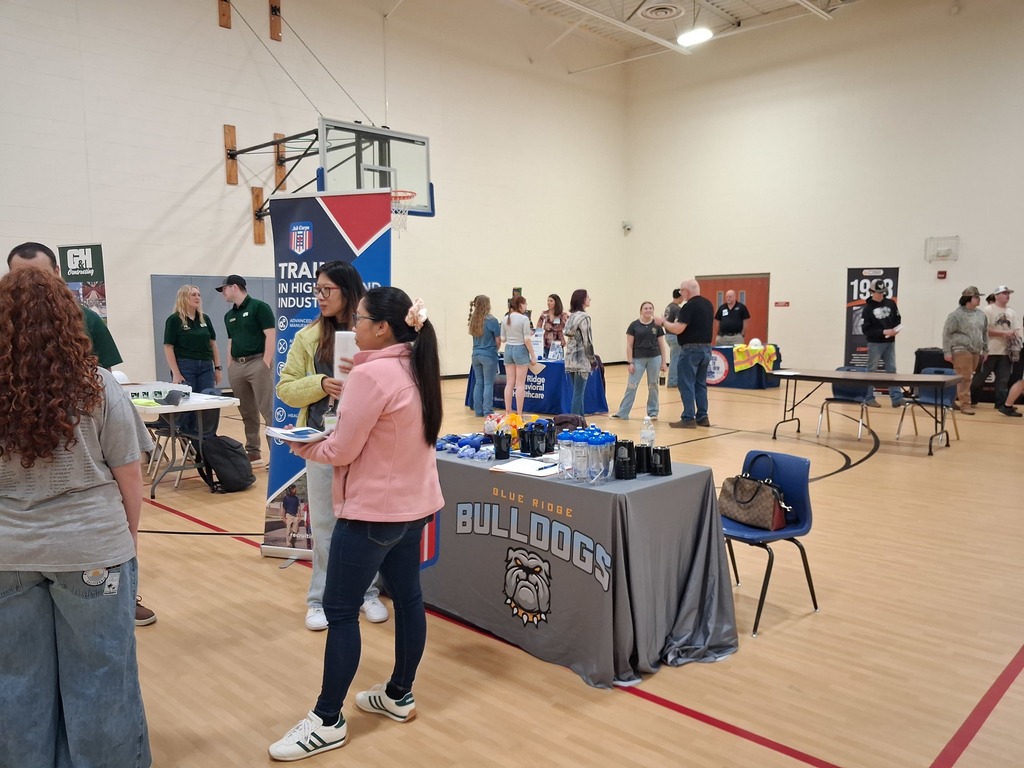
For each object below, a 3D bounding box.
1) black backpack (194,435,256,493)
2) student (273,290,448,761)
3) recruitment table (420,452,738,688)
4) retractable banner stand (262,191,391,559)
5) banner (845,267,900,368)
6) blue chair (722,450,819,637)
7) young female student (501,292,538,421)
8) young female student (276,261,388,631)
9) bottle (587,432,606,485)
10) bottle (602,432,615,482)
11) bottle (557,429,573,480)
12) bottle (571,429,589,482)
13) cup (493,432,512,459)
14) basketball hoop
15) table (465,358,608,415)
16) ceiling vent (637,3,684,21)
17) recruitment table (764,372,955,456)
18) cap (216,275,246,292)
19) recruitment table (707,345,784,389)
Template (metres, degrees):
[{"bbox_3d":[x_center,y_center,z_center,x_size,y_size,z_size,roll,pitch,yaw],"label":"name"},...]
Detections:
[{"bbox_3d":[-2.417,0.672,6.750,0.360,0.460,0.320,-18,10,-18],"label":"black backpack"},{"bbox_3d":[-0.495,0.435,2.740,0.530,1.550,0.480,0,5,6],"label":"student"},{"bbox_3d":[0.008,0.715,3.948,1.880,0.745,0.790,5,7,44],"label":"recruitment table"},{"bbox_3d":[-1.044,-0.013,4.695,0.840,2.120,0.220,1,5,17],"label":"retractable banner stand"},{"bbox_3d":[5.830,-0.839,12.941,0.870,2.078,0.180,2,6,20],"label":"banner"},{"bbox_3d":[1.148,0.717,3.848,0.530,0.740,0.480,-4,7,-36],"label":"blue chair"},{"bbox_3d":[0.048,-0.373,10.817,0.470,1.641,0.330,2,6,20],"label":"young female student"},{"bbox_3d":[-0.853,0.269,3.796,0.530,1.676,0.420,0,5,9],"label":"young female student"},{"bbox_3d":[0.358,0.312,3.360,0.074,0.213,0.074,0,5,0],"label":"bottle"},{"bbox_3d":[0.414,0.302,3.460,0.074,0.213,0.074,0,5,0],"label":"bottle"},{"bbox_3d":[0.222,0.293,3.347,0.072,0.203,0.072,0,5,0],"label":"bottle"},{"bbox_3d":[0.296,0.306,3.422,0.074,0.213,0.074,0,5,0],"label":"bottle"},{"bbox_3d":[-0.044,0.292,3.808,0.092,0.125,0.092,0,5,0],"label":"cup"},{"bbox_3d":[-1.572,-2.317,10.870,0.530,0.520,0.470,5,7,44],"label":"basketball hoop"},{"bbox_3d":[0.309,-0.007,12.164,1.880,0.740,0.830,4,7,38],"label":"table"},{"bbox_3d":[3.084,-7.684,16.475,0.920,0.120,0.920,0,5,0],"label":"ceiling vent"},{"bbox_3d":[3.806,0.281,8.750,1.830,0.740,0.760,4,7,43],"label":"recruitment table"},{"bbox_3d":[-2.651,-0.947,7.550,0.275,0.155,0.180,-9,7,-17],"label":"cap"},{"bbox_3d":[4.098,-0.335,15.511,1.860,0.745,0.780,4,7,38],"label":"recruitment table"}]

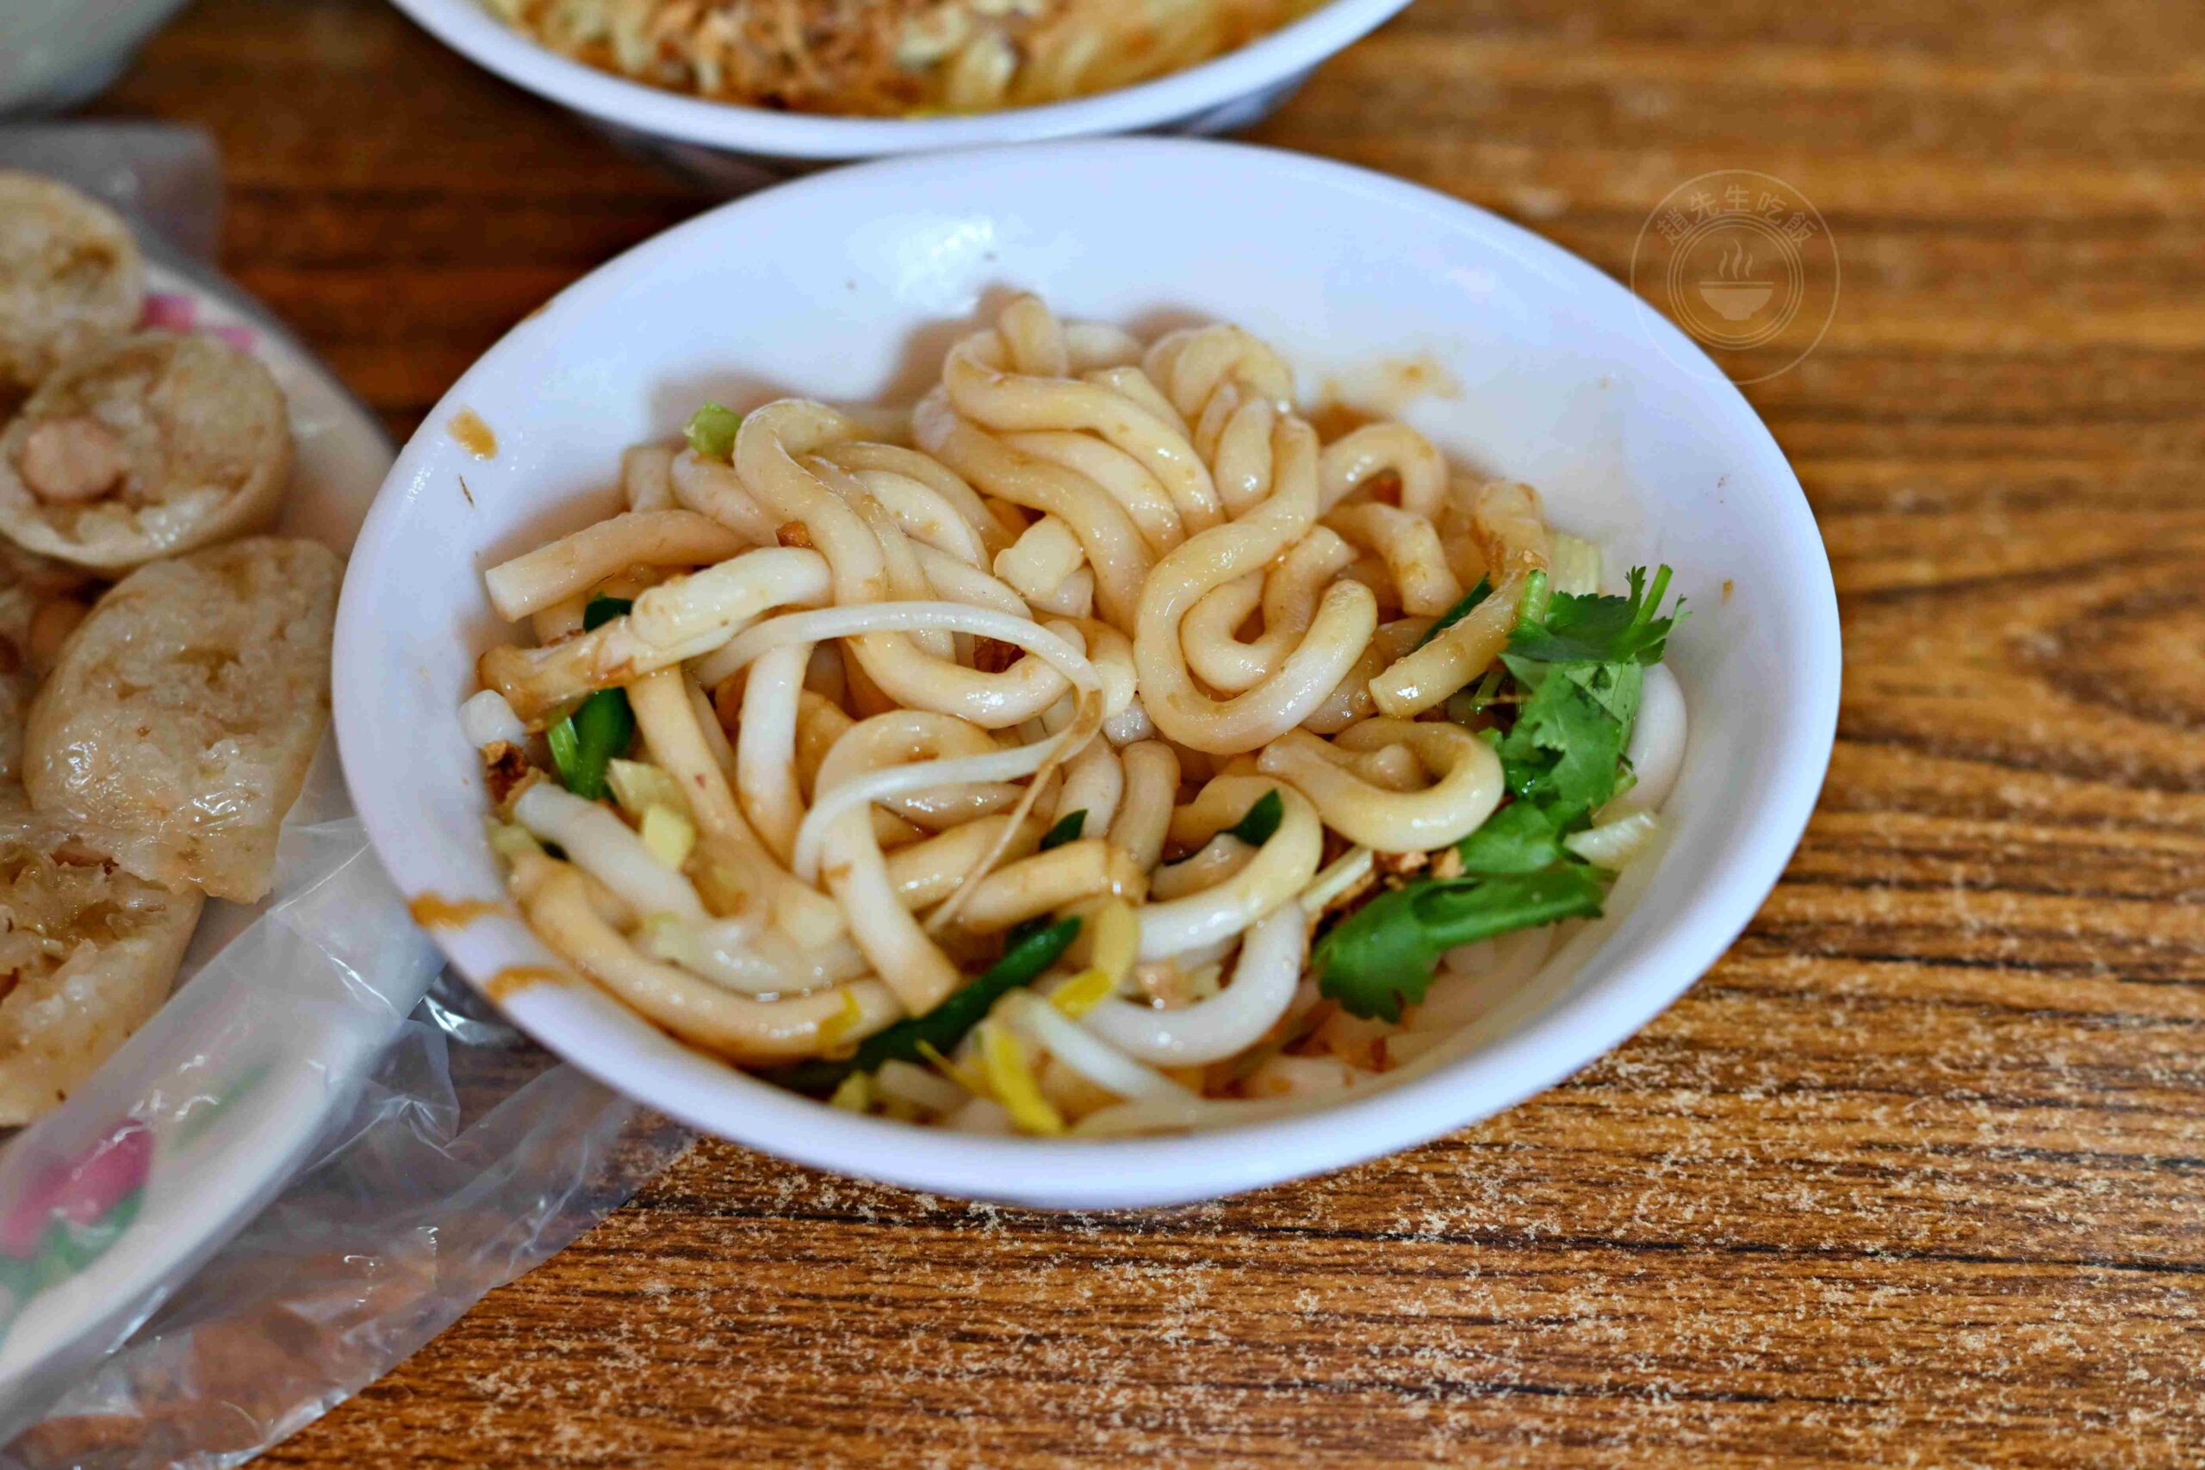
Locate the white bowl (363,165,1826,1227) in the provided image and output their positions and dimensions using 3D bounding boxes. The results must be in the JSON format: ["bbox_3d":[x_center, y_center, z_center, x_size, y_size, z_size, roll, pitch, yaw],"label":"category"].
[{"bbox_3d":[-0.001,0.006,0.503,0.158,0.055,0.158,0,46,0],"label":"white bowl"}]

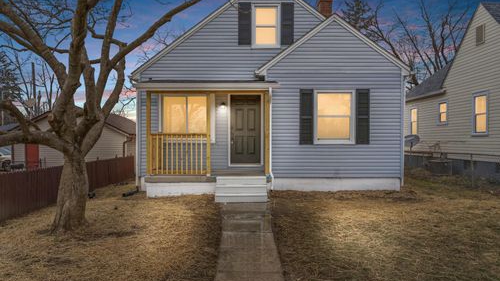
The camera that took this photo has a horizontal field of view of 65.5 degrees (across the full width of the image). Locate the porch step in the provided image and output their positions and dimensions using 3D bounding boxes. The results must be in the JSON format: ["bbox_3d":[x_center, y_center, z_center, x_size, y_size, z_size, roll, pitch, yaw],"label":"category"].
[{"bbox_3d":[-0.200,1.167,9.400,1.220,0.560,0.660,0,0,0],"label":"porch step"}]

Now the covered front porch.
[{"bbox_3d":[-1.020,-0.050,10.380,3.320,2.940,1.950,0,0,0],"label":"covered front porch"}]

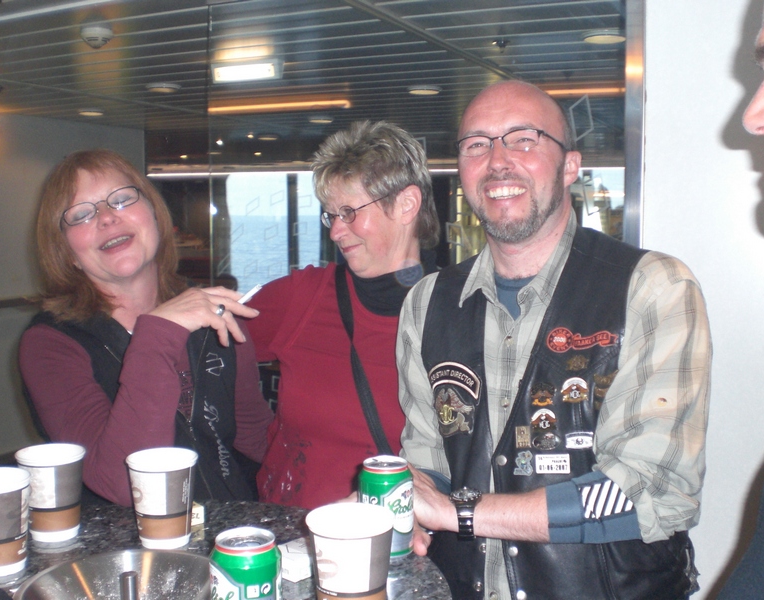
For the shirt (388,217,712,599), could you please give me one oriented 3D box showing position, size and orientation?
[{"bbox_3d":[0.254,0.200,1.295,0.480,0.640,0.310,3,6,24],"label":"shirt"}]

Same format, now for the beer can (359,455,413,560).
[{"bbox_3d":[0.005,0.253,1.073,0.066,0.115,0.066,0,6,0],"label":"beer can"}]

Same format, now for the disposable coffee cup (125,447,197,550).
[{"bbox_3d":[-0.275,0.251,1.103,0.089,0.110,0.089,0,6,0],"label":"disposable coffee cup"}]

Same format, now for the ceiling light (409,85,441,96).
[{"bbox_3d":[0.212,-1.047,4.388,0.160,0.026,0.160,0,6,0],"label":"ceiling light"}]

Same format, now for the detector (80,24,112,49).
[{"bbox_3d":[-0.943,-0.870,2.905,0.108,0.065,0.108,0,6,0],"label":"detector"}]

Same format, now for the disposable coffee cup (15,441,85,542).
[{"bbox_3d":[-0.422,0.247,1.118,0.089,0.110,0.089,0,6,0],"label":"disposable coffee cup"}]

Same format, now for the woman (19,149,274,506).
[{"bbox_3d":[-0.405,0.555,1.510,0.480,1.620,0.420,-4,7,-38],"label":"woman"}]

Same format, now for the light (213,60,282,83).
[{"bbox_3d":[-0.551,-0.942,3.614,0.300,0.085,0.050,3,6,24],"label":"light"}]

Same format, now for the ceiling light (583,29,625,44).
[{"bbox_3d":[0.764,-0.906,3.022,0.155,0.026,0.155,3,6,24],"label":"ceiling light"}]

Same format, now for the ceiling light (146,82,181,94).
[{"bbox_3d":[-1.067,-1.036,4.290,0.165,0.026,0.165,3,6,24],"label":"ceiling light"}]

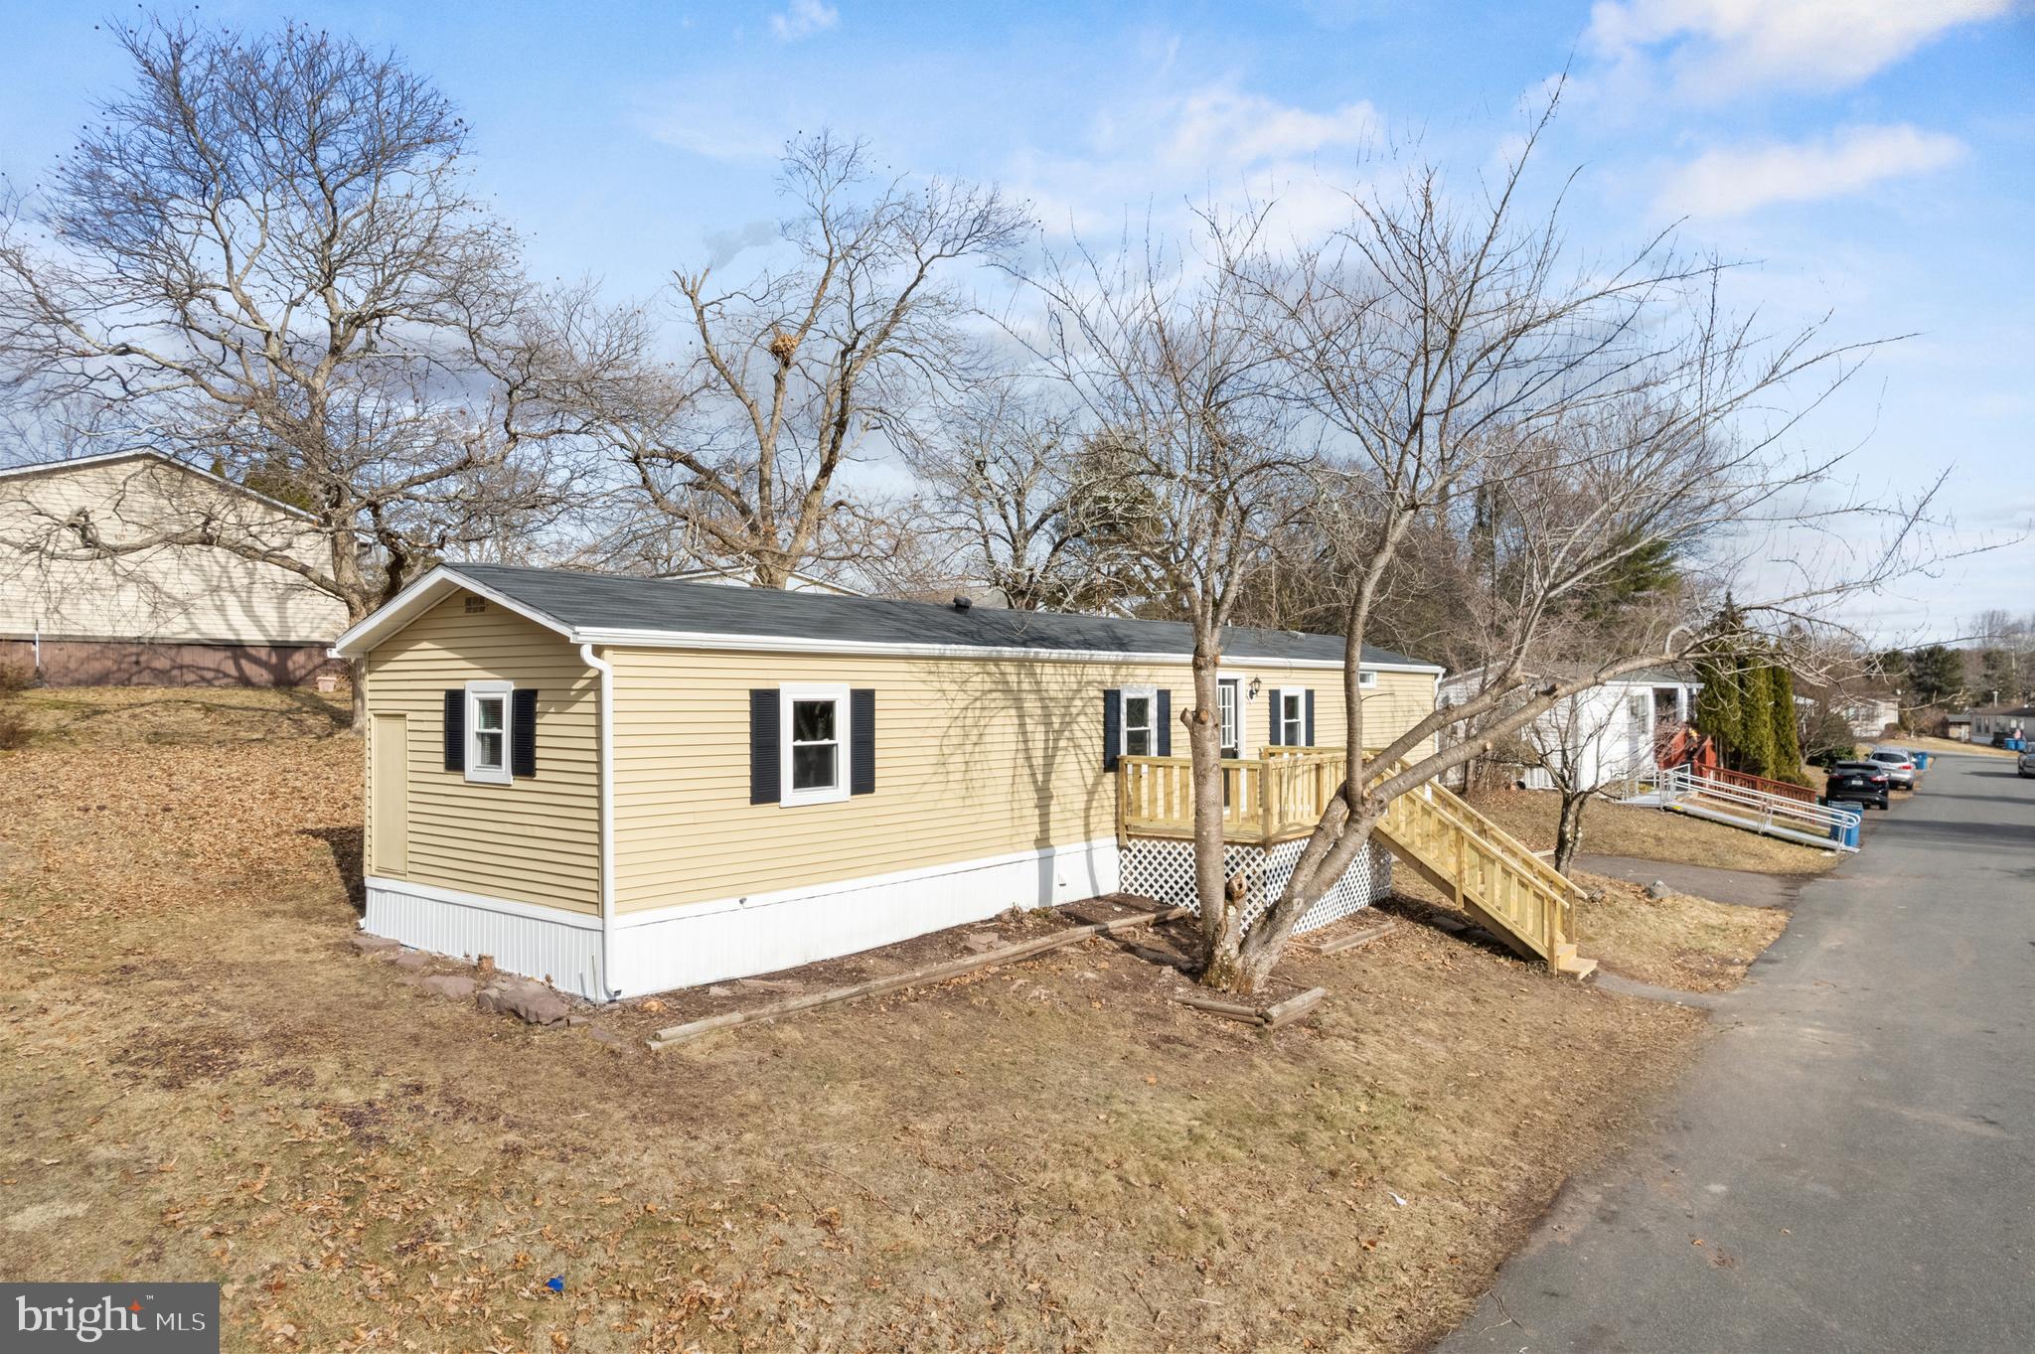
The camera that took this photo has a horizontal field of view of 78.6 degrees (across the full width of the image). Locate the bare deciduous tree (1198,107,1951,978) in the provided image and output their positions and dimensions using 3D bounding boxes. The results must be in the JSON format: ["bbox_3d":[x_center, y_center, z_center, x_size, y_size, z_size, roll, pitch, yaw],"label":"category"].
[{"bbox_3d":[4.574,-0.999,12.119,6.500,8.550,4.600,-1,-1,38],"label":"bare deciduous tree"}]

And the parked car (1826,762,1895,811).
[{"bbox_3d":[29.950,3.757,44.200,1.850,1.680,4.600,-1,-1,38],"label":"parked car"}]

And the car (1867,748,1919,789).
[{"bbox_3d":[38.300,3.916,54.400,1.870,1.660,4.650,-1,-1,38],"label":"car"}]

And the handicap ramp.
[{"bbox_3d":[18.880,3.428,32.472,5.300,2.000,1.800,-1,-1,38],"label":"handicap ramp"}]

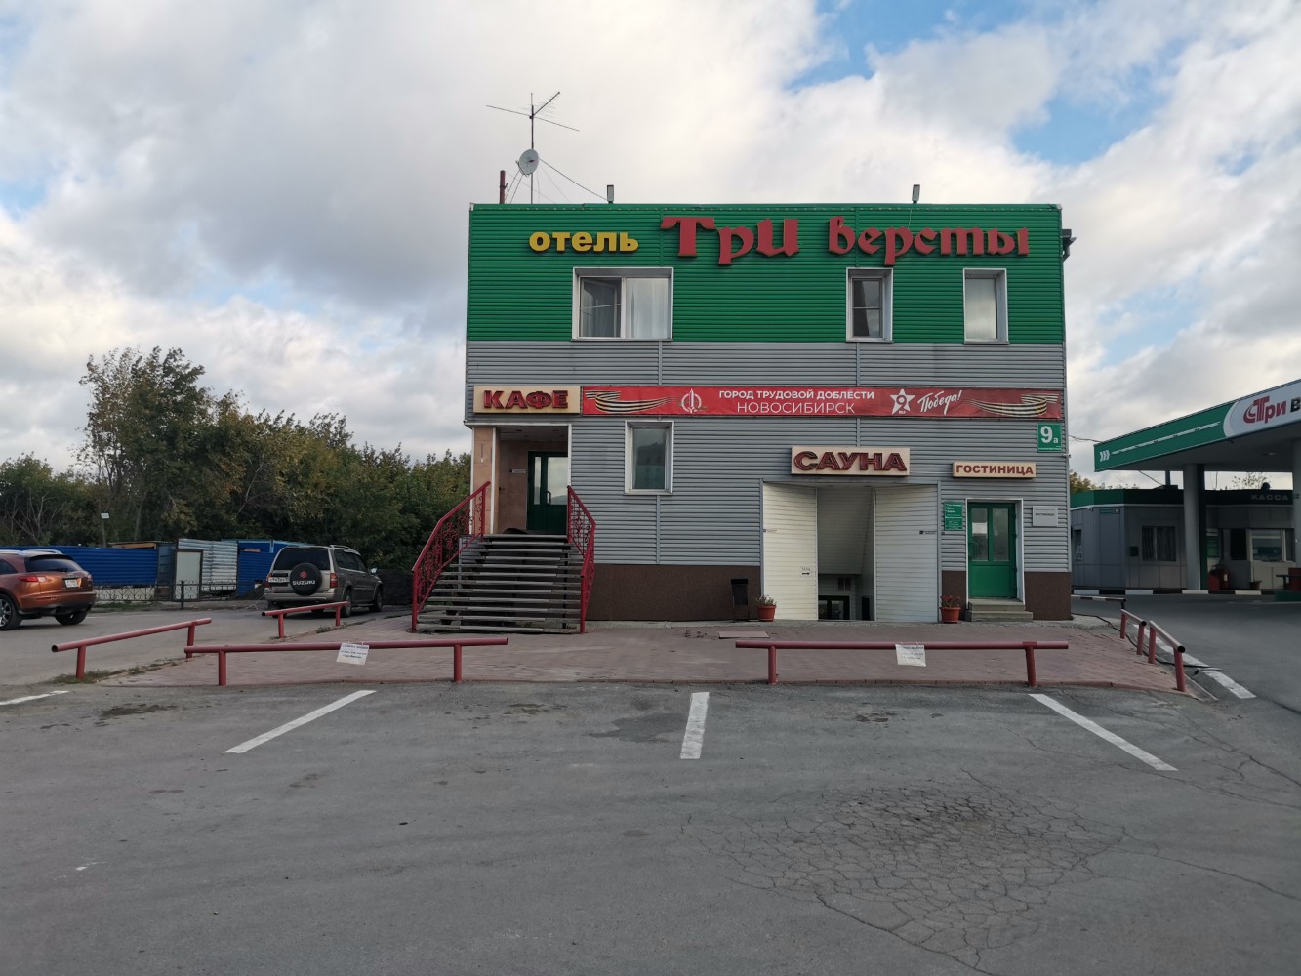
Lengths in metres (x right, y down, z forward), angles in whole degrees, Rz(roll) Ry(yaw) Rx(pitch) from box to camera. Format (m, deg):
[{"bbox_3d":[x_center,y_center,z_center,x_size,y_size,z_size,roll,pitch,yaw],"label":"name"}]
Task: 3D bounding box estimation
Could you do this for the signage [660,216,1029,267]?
[{"bbox_3d":[4.128,-5.251,20.885,7.821,1.123,0.140,1,-5,2],"label":"signage"}]

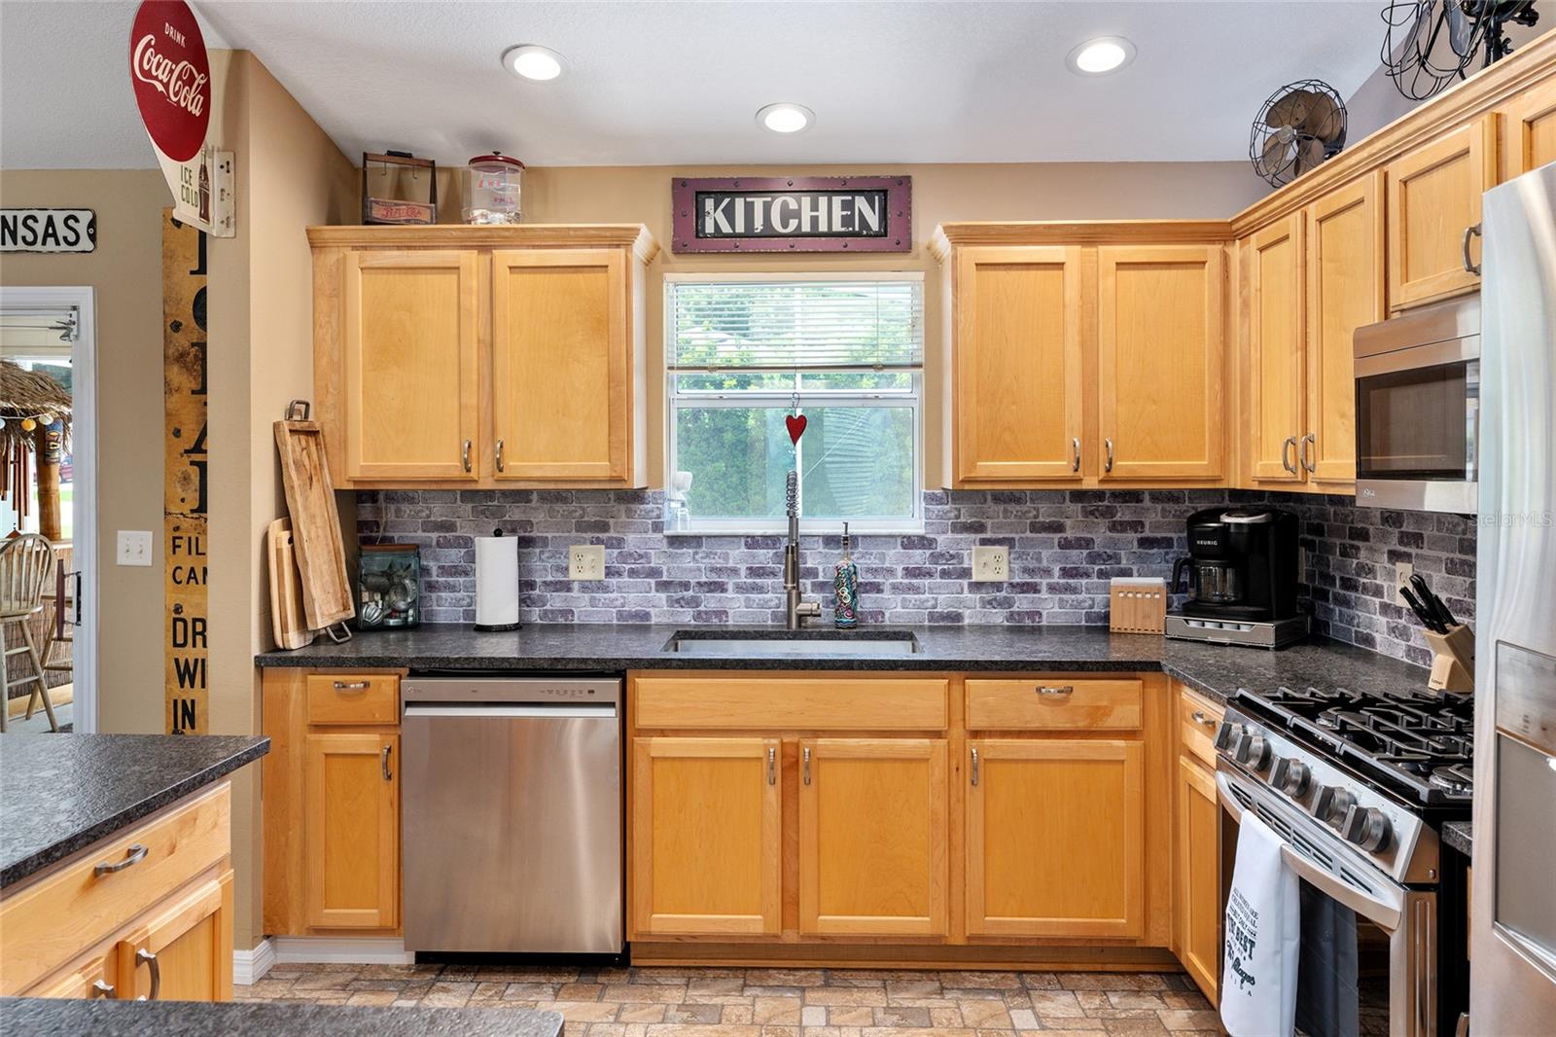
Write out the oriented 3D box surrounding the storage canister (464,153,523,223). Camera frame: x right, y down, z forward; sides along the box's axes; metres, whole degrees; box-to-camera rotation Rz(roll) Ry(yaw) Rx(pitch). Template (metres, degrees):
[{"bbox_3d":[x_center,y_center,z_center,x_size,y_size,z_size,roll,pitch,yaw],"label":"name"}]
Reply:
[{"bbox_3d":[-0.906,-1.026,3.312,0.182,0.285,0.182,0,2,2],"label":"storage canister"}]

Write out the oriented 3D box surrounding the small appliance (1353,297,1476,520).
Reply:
[{"bbox_3d":[1.459,-0.214,1.915,0.400,0.410,0.755,0,2,2],"label":"small appliance"}]

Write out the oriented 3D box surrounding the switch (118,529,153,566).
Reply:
[{"bbox_3d":[-2.196,0.104,3.542,0.117,0.117,0.014,0,2,2],"label":"switch"}]

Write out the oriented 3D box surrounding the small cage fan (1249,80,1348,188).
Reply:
[{"bbox_3d":[1.443,-1.020,2.846,0.220,0.345,0.285,-1,2,-33],"label":"small cage fan"}]

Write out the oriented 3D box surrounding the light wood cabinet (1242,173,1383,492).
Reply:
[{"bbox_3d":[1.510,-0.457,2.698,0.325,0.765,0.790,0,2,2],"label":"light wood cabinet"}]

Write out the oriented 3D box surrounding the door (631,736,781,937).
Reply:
[{"bbox_3d":[-0.195,0.879,2.863,0.411,0.545,0.040,0,1,2],"label":"door"}]

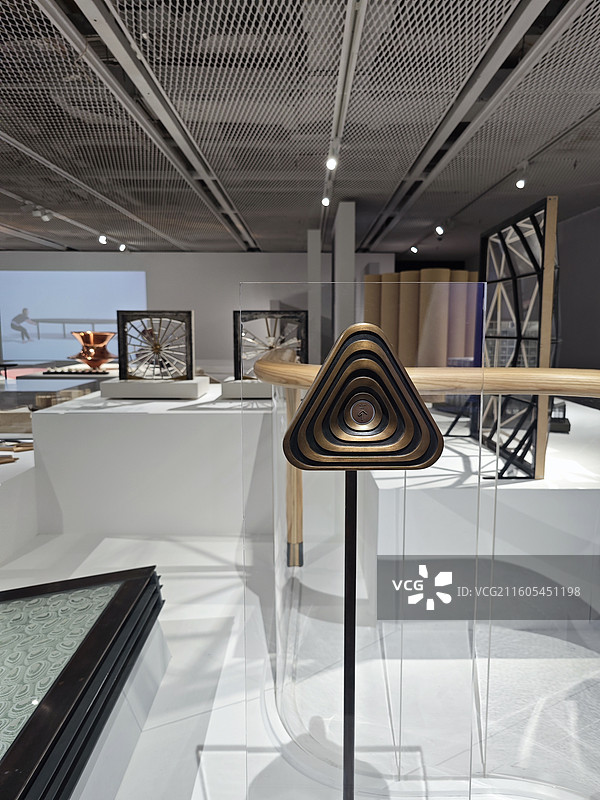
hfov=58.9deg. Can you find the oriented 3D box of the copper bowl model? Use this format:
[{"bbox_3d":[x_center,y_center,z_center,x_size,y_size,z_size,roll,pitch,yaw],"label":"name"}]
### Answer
[{"bbox_3d":[-3.320,-0.788,8.600,0.870,0.620,0.870,0,7,0],"label":"copper bowl model"}]

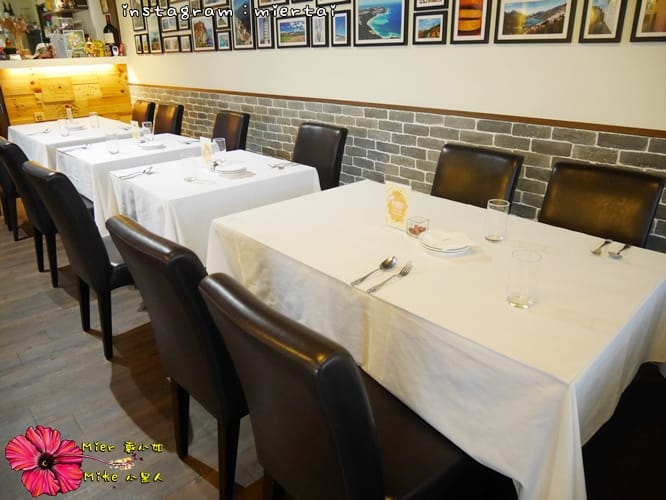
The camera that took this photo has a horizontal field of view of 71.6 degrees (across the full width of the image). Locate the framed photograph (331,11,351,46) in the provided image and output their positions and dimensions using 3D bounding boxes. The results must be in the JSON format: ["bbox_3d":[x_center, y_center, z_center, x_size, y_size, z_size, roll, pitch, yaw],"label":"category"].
[{"bbox_3d":[0.063,-1.395,2.914,0.025,0.200,0.174,-21,30,-39],"label":"framed photograph"}]

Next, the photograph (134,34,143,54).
[{"bbox_3d":[-2.142,-2.257,5.075,0.020,0.201,0.172,-20,30,-39],"label":"photograph"}]

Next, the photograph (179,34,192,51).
[{"bbox_3d":[-1.376,-1.942,4.359,0.025,0.147,0.228,-21,30,-39],"label":"photograph"}]

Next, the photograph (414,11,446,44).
[{"bbox_3d":[0.502,-1.157,2.411,0.020,0.155,0.218,-20,30,-39],"label":"photograph"}]

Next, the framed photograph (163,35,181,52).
[{"bbox_3d":[-1.580,-2.022,4.563,0.025,0.151,0.362,-21,30,-39],"label":"framed photograph"}]

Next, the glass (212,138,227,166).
[{"bbox_3d":[-0.593,-0.513,2.413,0.066,0.118,0.066,-20,30,-39],"label":"glass"}]

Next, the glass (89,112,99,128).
[{"bbox_3d":[-1.967,-1.060,3.777,0.066,0.118,0.066,-20,30,-39],"label":"glass"}]

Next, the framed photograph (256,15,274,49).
[{"bbox_3d":[-0.495,-1.637,3.461,0.025,0.236,0.216,-21,30,-39],"label":"framed photograph"}]

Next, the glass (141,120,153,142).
[{"bbox_3d":[-1.272,-0.819,3.196,0.067,0.120,0.067,-21,30,-39],"label":"glass"}]

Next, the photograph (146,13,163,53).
[{"bbox_3d":[-1.821,-2.215,4.763,0.025,0.372,0.316,-21,30,-39],"label":"photograph"}]

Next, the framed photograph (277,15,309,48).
[{"bbox_3d":[-0.284,-1.501,3.190,0.020,0.200,0.361,-20,30,-39],"label":"framed photograph"}]

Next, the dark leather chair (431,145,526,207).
[{"bbox_3d":[0.495,0.017,2.082,0.570,0.890,0.410,-20,30,-39],"label":"dark leather chair"}]

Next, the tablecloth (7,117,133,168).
[{"bbox_3d":[-2.094,-0.811,3.901,0.830,0.430,1.360,-21,30,-39],"label":"tablecloth"}]

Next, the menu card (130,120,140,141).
[{"bbox_3d":[-1.319,-0.787,3.068,0.087,0.140,0.030,15,27,33],"label":"menu card"}]

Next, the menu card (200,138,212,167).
[{"bbox_3d":[-0.654,-0.507,2.397,0.025,0.150,0.095,-21,30,-39],"label":"menu card"}]

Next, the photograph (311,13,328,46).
[{"bbox_3d":[-0.075,-1.446,3.054,0.025,0.199,0.174,-21,30,-39],"label":"photograph"}]

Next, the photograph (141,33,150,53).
[{"bbox_3d":[-2.012,-2.205,4.942,0.020,0.201,0.172,-20,30,-39],"label":"photograph"}]

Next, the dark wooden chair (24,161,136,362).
[{"bbox_3d":[-0.980,-0.015,2.181,0.565,0.890,0.410,-20,30,-39],"label":"dark wooden chair"}]

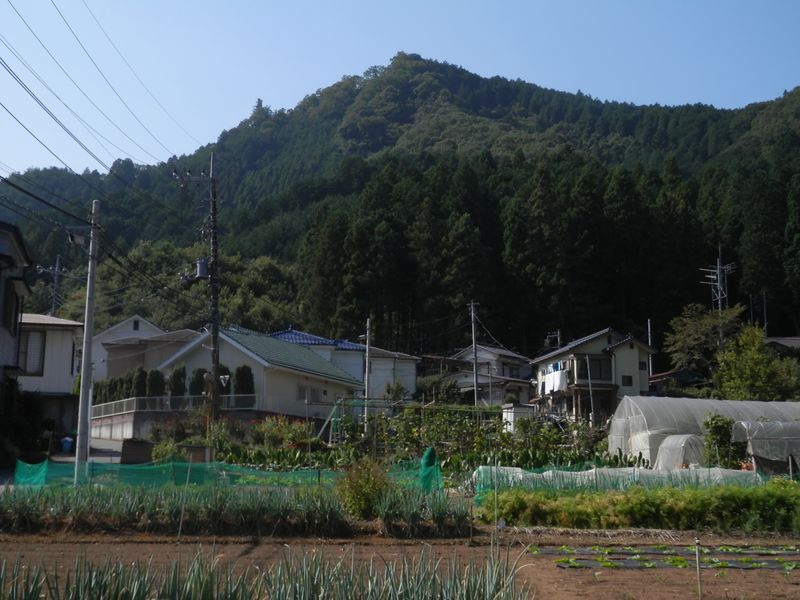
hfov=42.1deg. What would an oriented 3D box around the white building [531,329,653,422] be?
[{"bbox_3d":[13.492,6.260,82.464,10.468,7.440,8.000,3,-9,-18],"label":"white building"}]

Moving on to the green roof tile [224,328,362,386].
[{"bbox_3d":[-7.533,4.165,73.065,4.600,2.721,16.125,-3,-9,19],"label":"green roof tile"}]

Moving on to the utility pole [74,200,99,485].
[{"bbox_3d":[-9.074,1.187,30.168,0.360,8.372,0.360,0,-9,0],"label":"utility pole"}]

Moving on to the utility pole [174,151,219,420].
[{"bbox_3d":[-8.977,-0.509,46.122,1.950,12.310,0.700,0,-9,2],"label":"utility pole"}]

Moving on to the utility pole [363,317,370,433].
[{"bbox_3d":[-2.001,4.693,64.042,0.350,7.364,0.350,0,-9,0],"label":"utility pole"}]

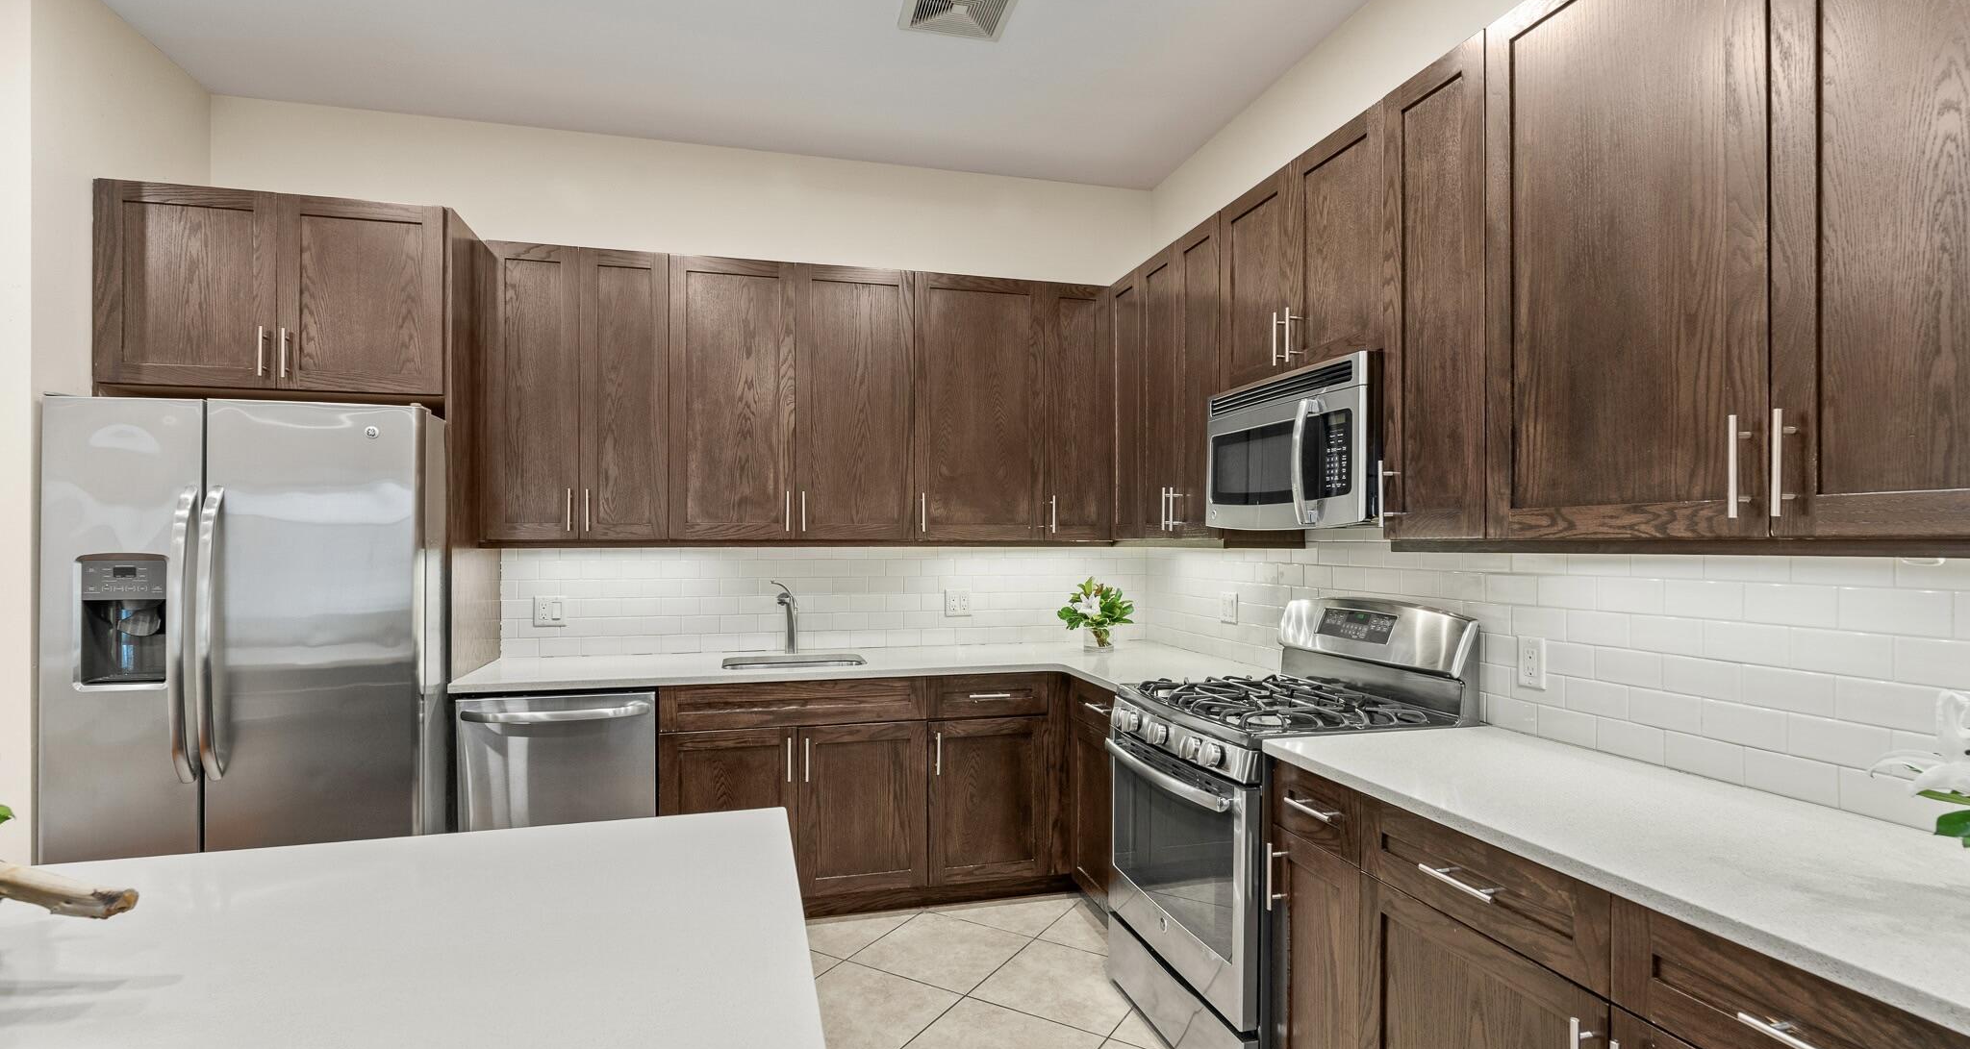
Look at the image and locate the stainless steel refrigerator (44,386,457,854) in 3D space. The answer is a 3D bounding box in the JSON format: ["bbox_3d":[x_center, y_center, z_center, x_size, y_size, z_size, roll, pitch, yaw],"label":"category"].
[{"bbox_3d":[-2.215,0.535,2.835,0.910,1.770,0.840,0,-1,-15],"label":"stainless steel refrigerator"}]

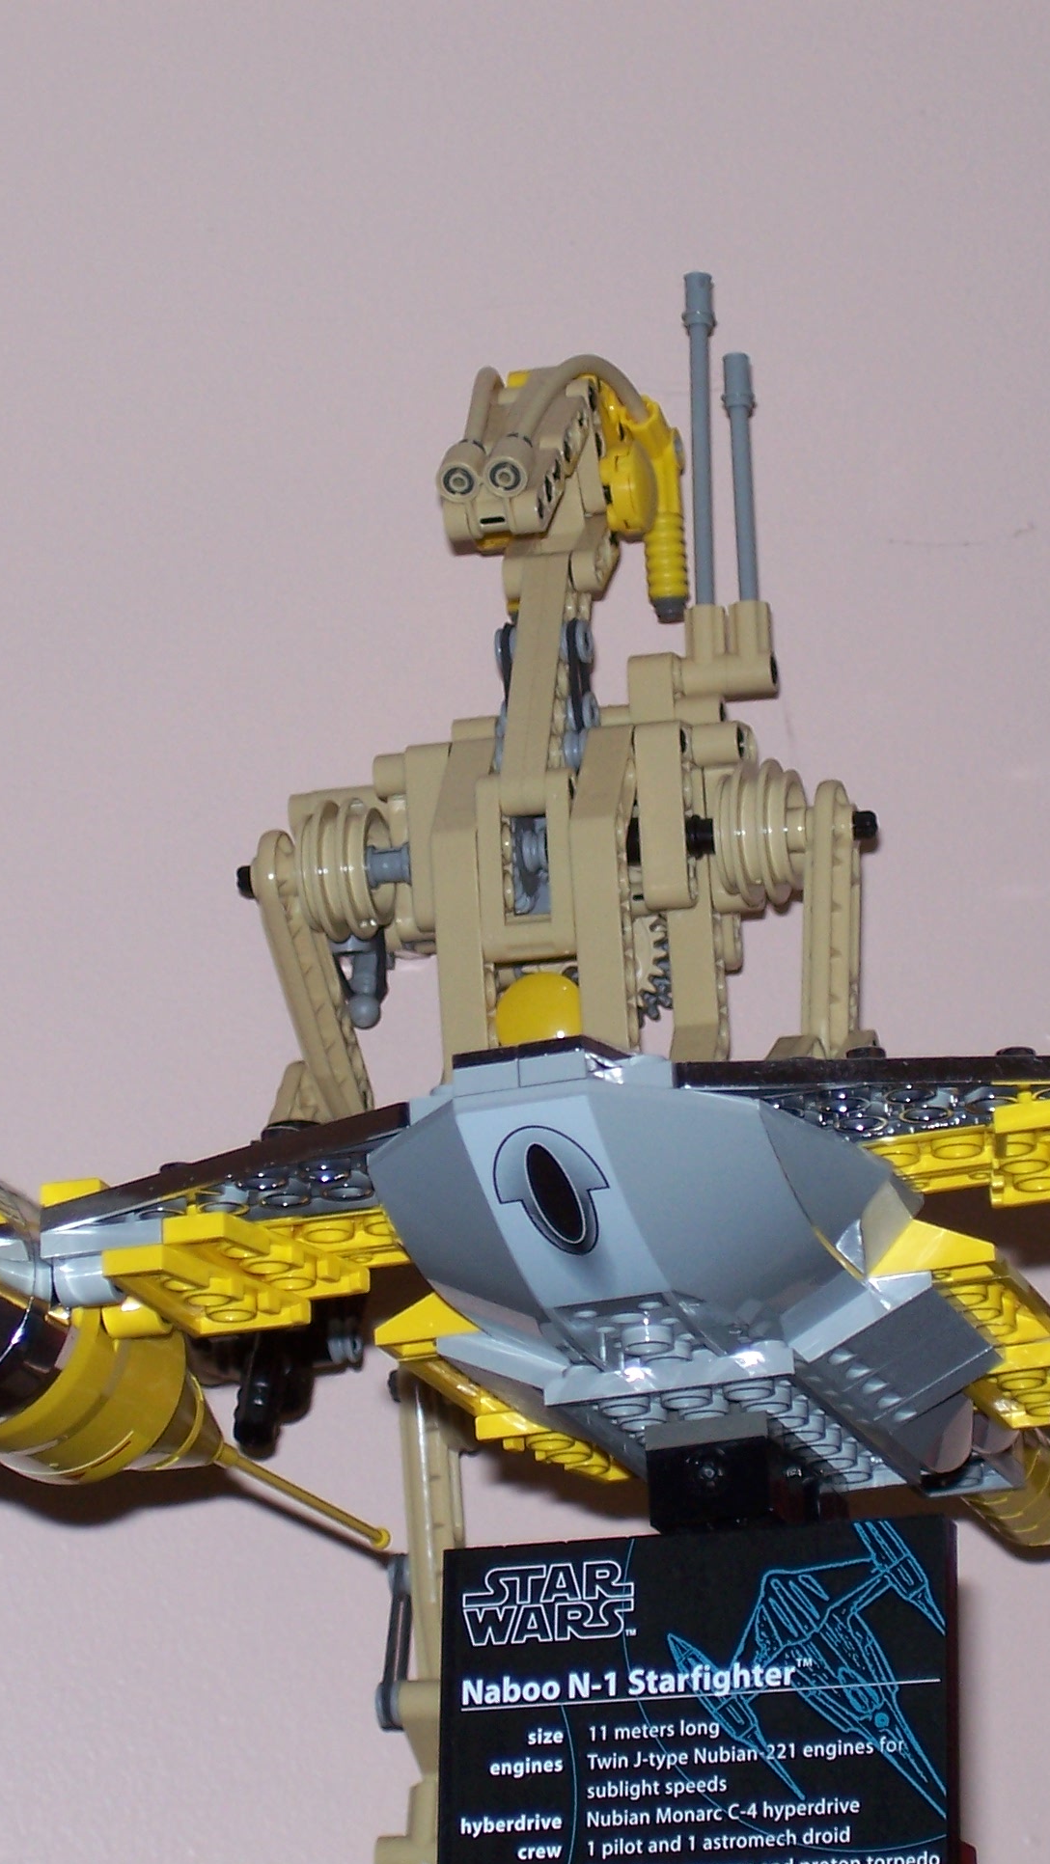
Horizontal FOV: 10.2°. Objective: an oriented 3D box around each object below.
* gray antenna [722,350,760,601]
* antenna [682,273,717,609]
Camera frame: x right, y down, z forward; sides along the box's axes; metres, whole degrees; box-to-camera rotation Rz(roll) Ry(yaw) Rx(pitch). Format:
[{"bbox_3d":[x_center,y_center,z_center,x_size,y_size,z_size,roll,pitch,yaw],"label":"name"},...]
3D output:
[{"bbox_3d":[0.038,-0.079,1.032,0.006,0.049,0.006,-7,-19,14],"label":"gray antenna"},{"bbox_3d":[0.031,-0.086,1.037,0.006,0.066,0.006,0,-19,0],"label":"antenna"}]

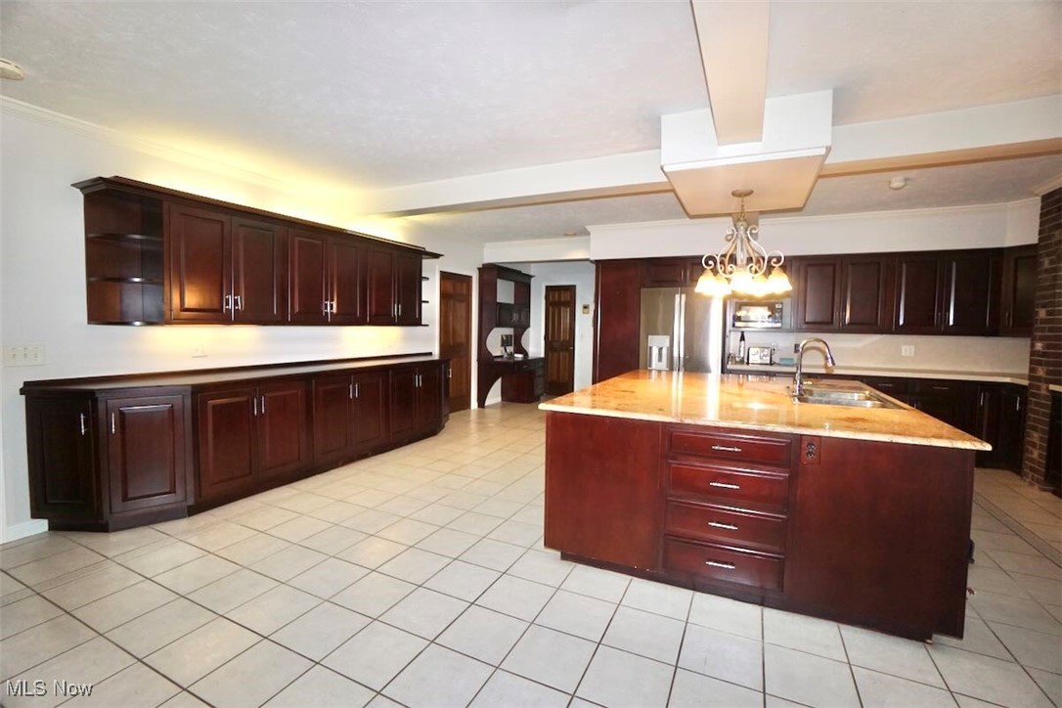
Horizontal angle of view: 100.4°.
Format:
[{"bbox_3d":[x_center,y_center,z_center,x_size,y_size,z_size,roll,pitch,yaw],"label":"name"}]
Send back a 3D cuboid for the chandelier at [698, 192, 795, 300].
[{"bbox_3d":[1.559,-0.812,3.250,0.648,0.781,0.648,2,3,25],"label":"chandelier"}]

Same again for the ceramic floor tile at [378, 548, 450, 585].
[{"bbox_3d":[-0.640,1.183,2.471,0.305,0.010,0.305,2,3,25],"label":"ceramic floor tile"}]

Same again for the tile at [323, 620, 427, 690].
[{"bbox_3d":[-0.614,1.198,1.769,0.305,0.010,0.305,2,3,25],"label":"tile"}]

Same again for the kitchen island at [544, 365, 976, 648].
[{"bbox_3d":[1.451,0.719,3.261,1.900,0.910,2.560,2,3,25],"label":"kitchen island"}]

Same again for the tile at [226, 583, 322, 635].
[{"bbox_3d":[-1.176,1.176,2.038,0.305,0.010,0.305,2,3,25],"label":"tile"}]

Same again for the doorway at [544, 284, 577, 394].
[{"bbox_3d":[0.543,-0.201,8.787,0.690,2.110,0.120,2,3,25],"label":"doorway"}]

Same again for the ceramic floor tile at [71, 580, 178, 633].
[{"bbox_3d":[-1.902,1.183,2.084,0.305,0.010,0.305,2,3,25],"label":"ceramic floor tile"}]

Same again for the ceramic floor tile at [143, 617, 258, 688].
[{"bbox_3d":[-1.304,1.186,1.773,0.305,0.010,0.305,2,3,25],"label":"ceramic floor tile"}]

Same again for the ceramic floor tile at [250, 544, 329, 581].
[{"bbox_3d":[-1.333,1.154,2.444,0.305,0.010,0.305,2,3,25],"label":"ceramic floor tile"}]

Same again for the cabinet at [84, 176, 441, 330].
[{"bbox_3d":[-1.971,-0.710,4.222,0.370,0.880,3.360,2,3,25],"label":"cabinet"}]

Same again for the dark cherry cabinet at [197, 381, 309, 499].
[{"bbox_3d":[-2.333,0.602,3.499,0.590,0.780,0.890,2,3,24],"label":"dark cherry cabinet"}]

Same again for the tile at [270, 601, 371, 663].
[{"bbox_3d":[-0.909,1.204,1.935,0.305,0.010,0.305,2,3,25],"label":"tile"}]

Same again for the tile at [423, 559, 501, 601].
[{"bbox_3d":[-0.344,1.163,2.269,0.303,0.010,0.303,2,3,25],"label":"tile"}]

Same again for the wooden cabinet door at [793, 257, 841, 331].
[{"bbox_3d":[3.321,-0.691,5.109,0.445,0.840,0.020,2,3,21],"label":"wooden cabinet door"}]

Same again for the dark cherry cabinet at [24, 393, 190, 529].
[{"bbox_3d":[-2.689,0.683,2.887,0.672,0.890,0.573,-2,4,-43],"label":"dark cherry cabinet"}]

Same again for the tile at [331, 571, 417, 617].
[{"bbox_3d":[-0.775,1.194,2.203,0.305,0.010,0.305,2,3,25],"label":"tile"}]

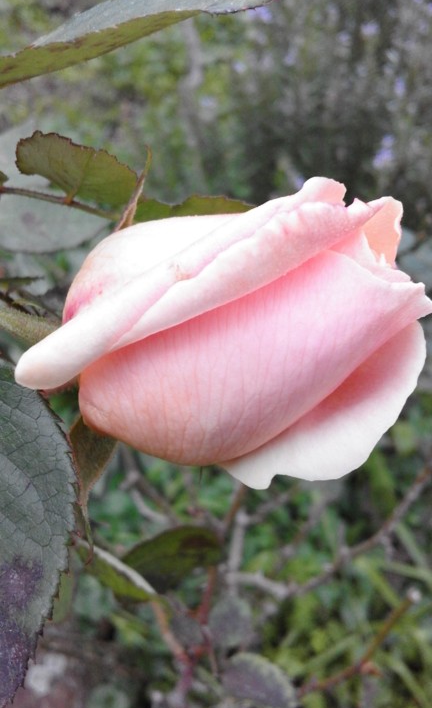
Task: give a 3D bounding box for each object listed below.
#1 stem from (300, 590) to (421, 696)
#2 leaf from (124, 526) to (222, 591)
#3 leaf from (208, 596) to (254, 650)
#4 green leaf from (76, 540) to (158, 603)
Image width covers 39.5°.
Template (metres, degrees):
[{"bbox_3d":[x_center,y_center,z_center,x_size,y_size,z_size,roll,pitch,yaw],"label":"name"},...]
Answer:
[{"bbox_3d":[0.100,0.201,0.420,0.115,0.018,0.025,-41,0,0],"label":"stem"},{"bbox_3d":[-0.020,0.088,0.260,0.044,0.029,0.017,13,14,3],"label":"leaf"},{"bbox_3d":[0.009,0.170,0.380,0.029,0.037,0.014,0,20,0],"label":"leaf"},{"bbox_3d":[-0.041,0.090,0.250,0.035,0.023,0.014,20,18,5],"label":"green leaf"}]

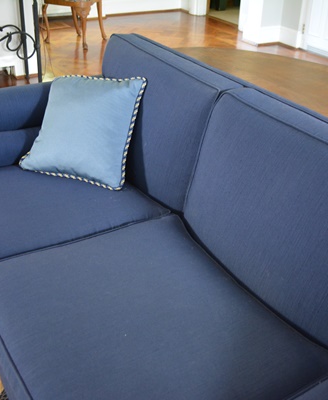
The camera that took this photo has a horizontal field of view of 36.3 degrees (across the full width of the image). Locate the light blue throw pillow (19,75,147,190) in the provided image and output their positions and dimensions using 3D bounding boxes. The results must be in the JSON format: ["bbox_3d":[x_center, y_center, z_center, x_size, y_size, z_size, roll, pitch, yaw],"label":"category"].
[{"bbox_3d":[-0.295,-0.262,1.800,0.420,0.410,0.140,10,-11,22],"label":"light blue throw pillow"}]

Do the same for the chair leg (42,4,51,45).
[{"bbox_3d":[-1.279,-1.921,5.432,0.075,0.400,0.075,17,34,25],"label":"chair leg"}]

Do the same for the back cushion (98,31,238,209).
[{"bbox_3d":[-0.035,-0.301,1.859,0.160,0.430,0.740,-2,28,-33],"label":"back cushion"}]

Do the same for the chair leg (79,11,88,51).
[{"bbox_3d":[-0.839,-1.796,5.239,0.075,0.400,0.075,17,34,25],"label":"chair leg"}]

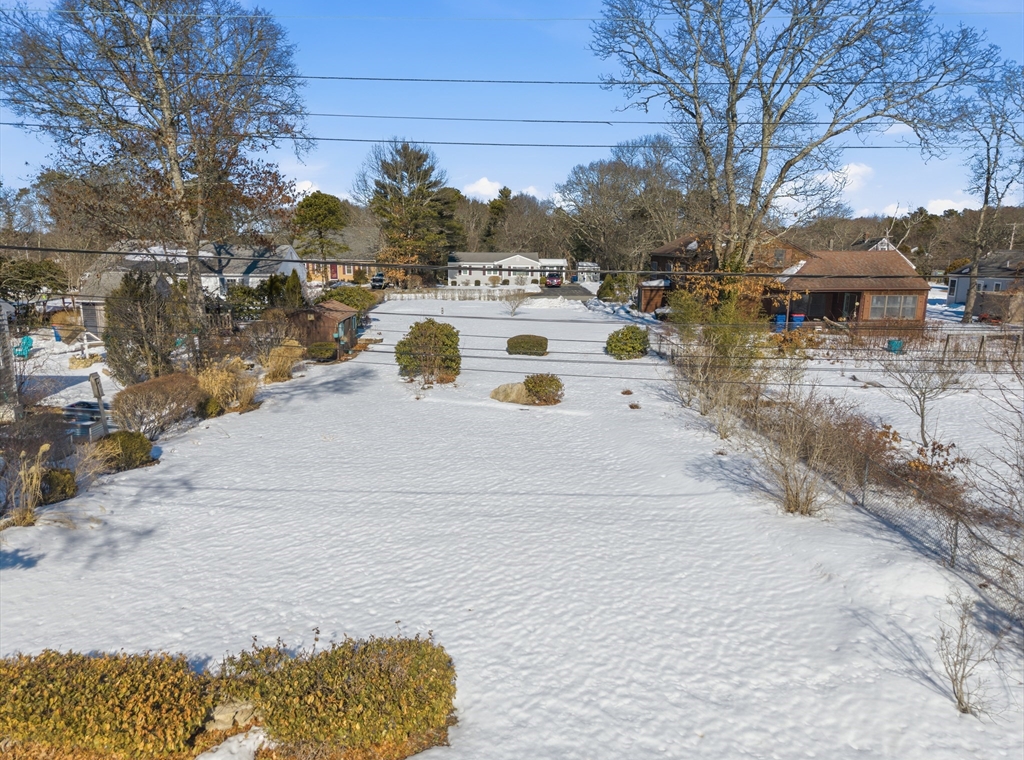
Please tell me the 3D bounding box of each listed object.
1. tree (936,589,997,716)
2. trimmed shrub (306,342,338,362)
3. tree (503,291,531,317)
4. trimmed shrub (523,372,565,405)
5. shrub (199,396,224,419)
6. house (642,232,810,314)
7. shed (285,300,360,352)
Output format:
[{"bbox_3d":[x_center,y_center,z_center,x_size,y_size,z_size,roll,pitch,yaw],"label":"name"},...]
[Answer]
[{"bbox_3d":[5.838,3.482,9.100,0.795,1.757,0.795,0,11,0],"label":"tree"},{"bbox_3d":[-9.400,-1.389,35.302,1.450,0.820,1.300,0,11,0],"label":"trimmed shrub"},{"bbox_3d":[0.347,-5.946,54.686,2.157,2.115,2.157,0,11,0],"label":"tree"},{"bbox_3d":[1.170,0.303,26.156,1.500,1.050,1.380,0,11,0],"label":"trimmed shrub"},{"bbox_3d":[-10.314,0.937,24.330,0.925,0.692,0.925,0,11,0],"label":"shrub"},{"bbox_3d":[15.600,-7.736,53.516,10.500,5.600,8.000,0,11,0],"label":"house"},{"bbox_3d":[-9.850,-2.675,37.086,2.500,2.650,4.400,0,11,-1],"label":"shed"}]

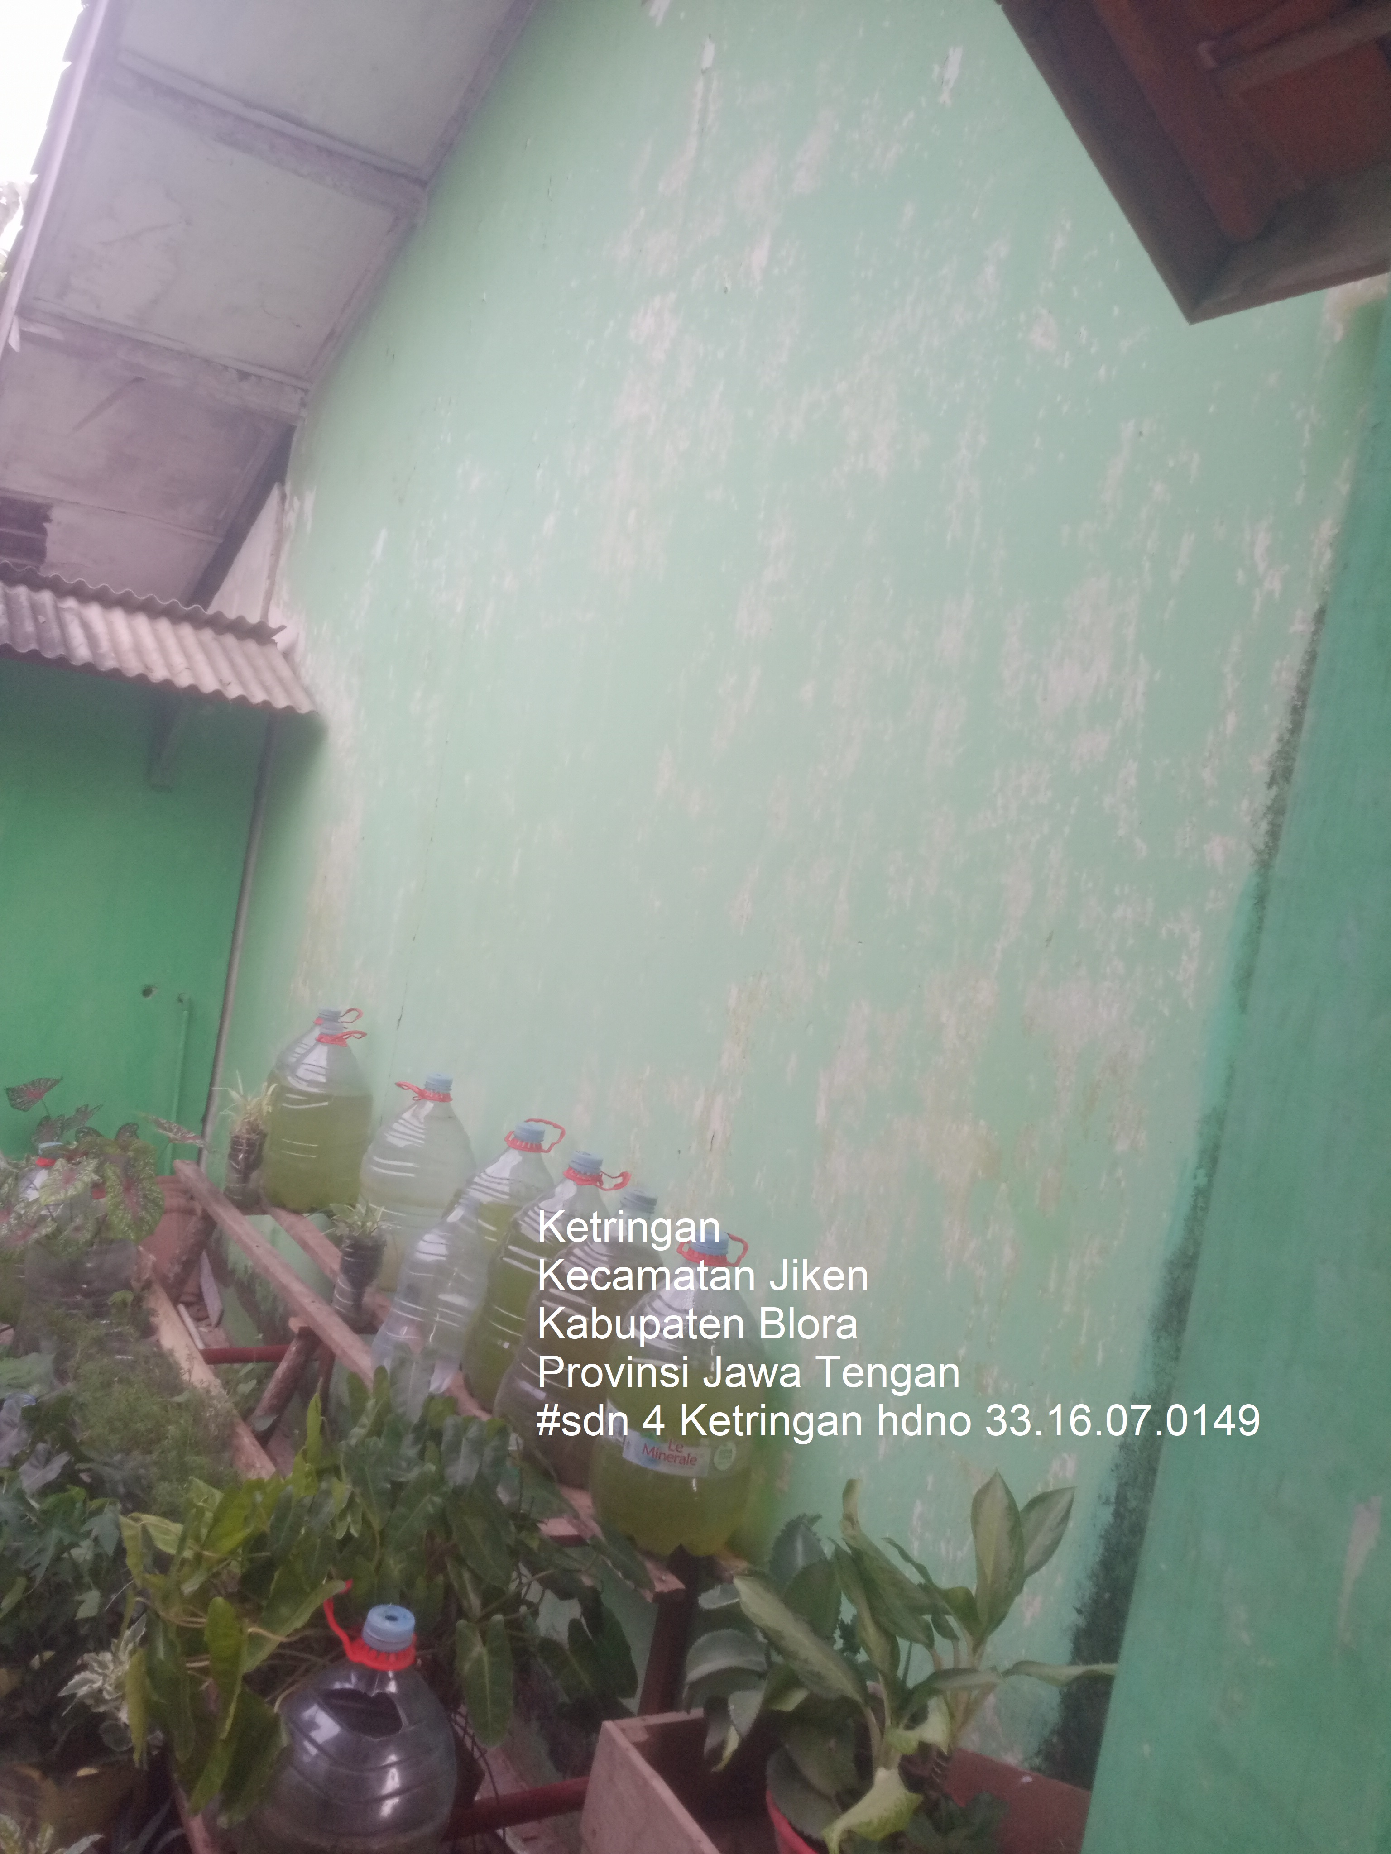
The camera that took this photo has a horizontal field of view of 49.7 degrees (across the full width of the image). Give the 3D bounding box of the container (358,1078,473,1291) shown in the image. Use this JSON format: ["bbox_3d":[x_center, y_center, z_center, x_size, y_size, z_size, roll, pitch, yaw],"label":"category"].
[{"bbox_3d":[-0.599,0.559,3.313,0.250,0.458,0.250,6,4,-32],"label":"container"}]

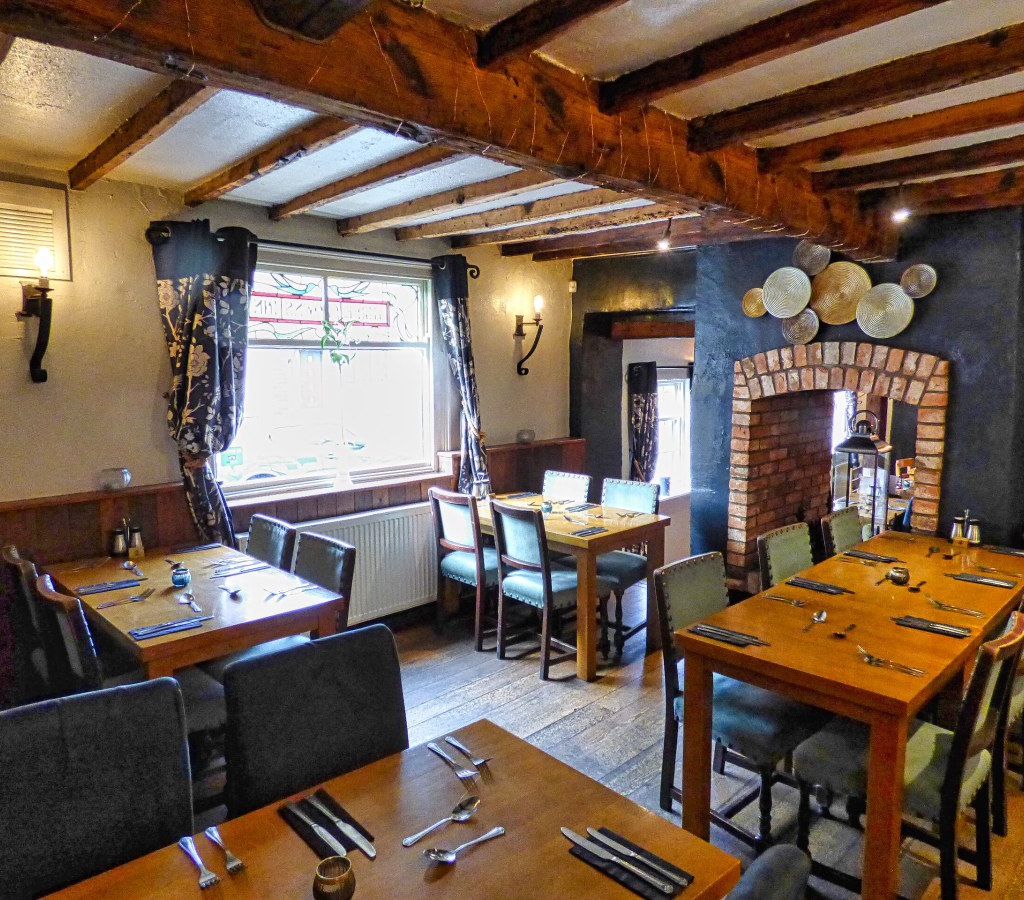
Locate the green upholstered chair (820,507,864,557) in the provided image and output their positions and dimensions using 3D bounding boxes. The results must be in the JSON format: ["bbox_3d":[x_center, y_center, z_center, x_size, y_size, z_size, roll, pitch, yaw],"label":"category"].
[{"bbox_3d":[1.781,0.765,3.314,0.450,0.900,0.480,-7,10,-40],"label":"green upholstered chair"}]

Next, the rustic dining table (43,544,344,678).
[{"bbox_3d":[-1.324,0.913,2.865,1.200,0.750,0.710,6,9,45],"label":"rustic dining table"}]

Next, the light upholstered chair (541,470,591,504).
[{"bbox_3d":[0.220,0.636,4.604,0.530,0.920,0.440,-7,10,-43],"label":"light upholstered chair"}]

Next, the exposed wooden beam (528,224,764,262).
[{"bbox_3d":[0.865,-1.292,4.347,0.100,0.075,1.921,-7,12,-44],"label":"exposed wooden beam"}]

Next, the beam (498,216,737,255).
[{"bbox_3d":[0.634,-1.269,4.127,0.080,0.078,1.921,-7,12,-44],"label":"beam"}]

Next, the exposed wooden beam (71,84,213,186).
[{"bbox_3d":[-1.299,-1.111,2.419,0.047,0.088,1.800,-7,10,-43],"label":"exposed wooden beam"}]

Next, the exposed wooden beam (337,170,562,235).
[{"bbox_3d":[-0.384,-1.197,3.338,0.055,0.088,1.580,-6,9,-43],"label":"exposed wooden beam"}]

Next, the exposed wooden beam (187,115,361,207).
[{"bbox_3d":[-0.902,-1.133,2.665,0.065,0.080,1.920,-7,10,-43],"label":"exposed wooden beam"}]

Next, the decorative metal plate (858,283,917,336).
[{"bbox_3d":[1.999,-0.747,3.716,0.030,0.287,0.287,-7,10,-43],"label":"decorative metal plate"}]

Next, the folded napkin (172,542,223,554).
[{"bbox_3d":[-1.552,0.476,3.403,0.222,0.013,0.070,-7,10,-43],"label":"folded napkin"}]

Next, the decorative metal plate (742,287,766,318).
[{"bbox_3d":[1.405,-0.850,4.006,0.173,0.173,0.025,5,8,39],"label":"decorative metal plate"}]

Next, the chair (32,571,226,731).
[{"bbox_3d":[-1.329,0.898,2.494,0.530,0.920,0.440,-7,10,-44],"label":"chair"}]

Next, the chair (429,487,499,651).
[{"bbox_3d":[-0.187,0.659,4.159,0.450,0.900,0.480,6,10,40],"label":"chair"}]

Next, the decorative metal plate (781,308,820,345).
[{"bbox_3d":[1.595,-0.688,3.858,0.200,0.200,0.025,5,8,39],"label":"decorative metal plate"}]

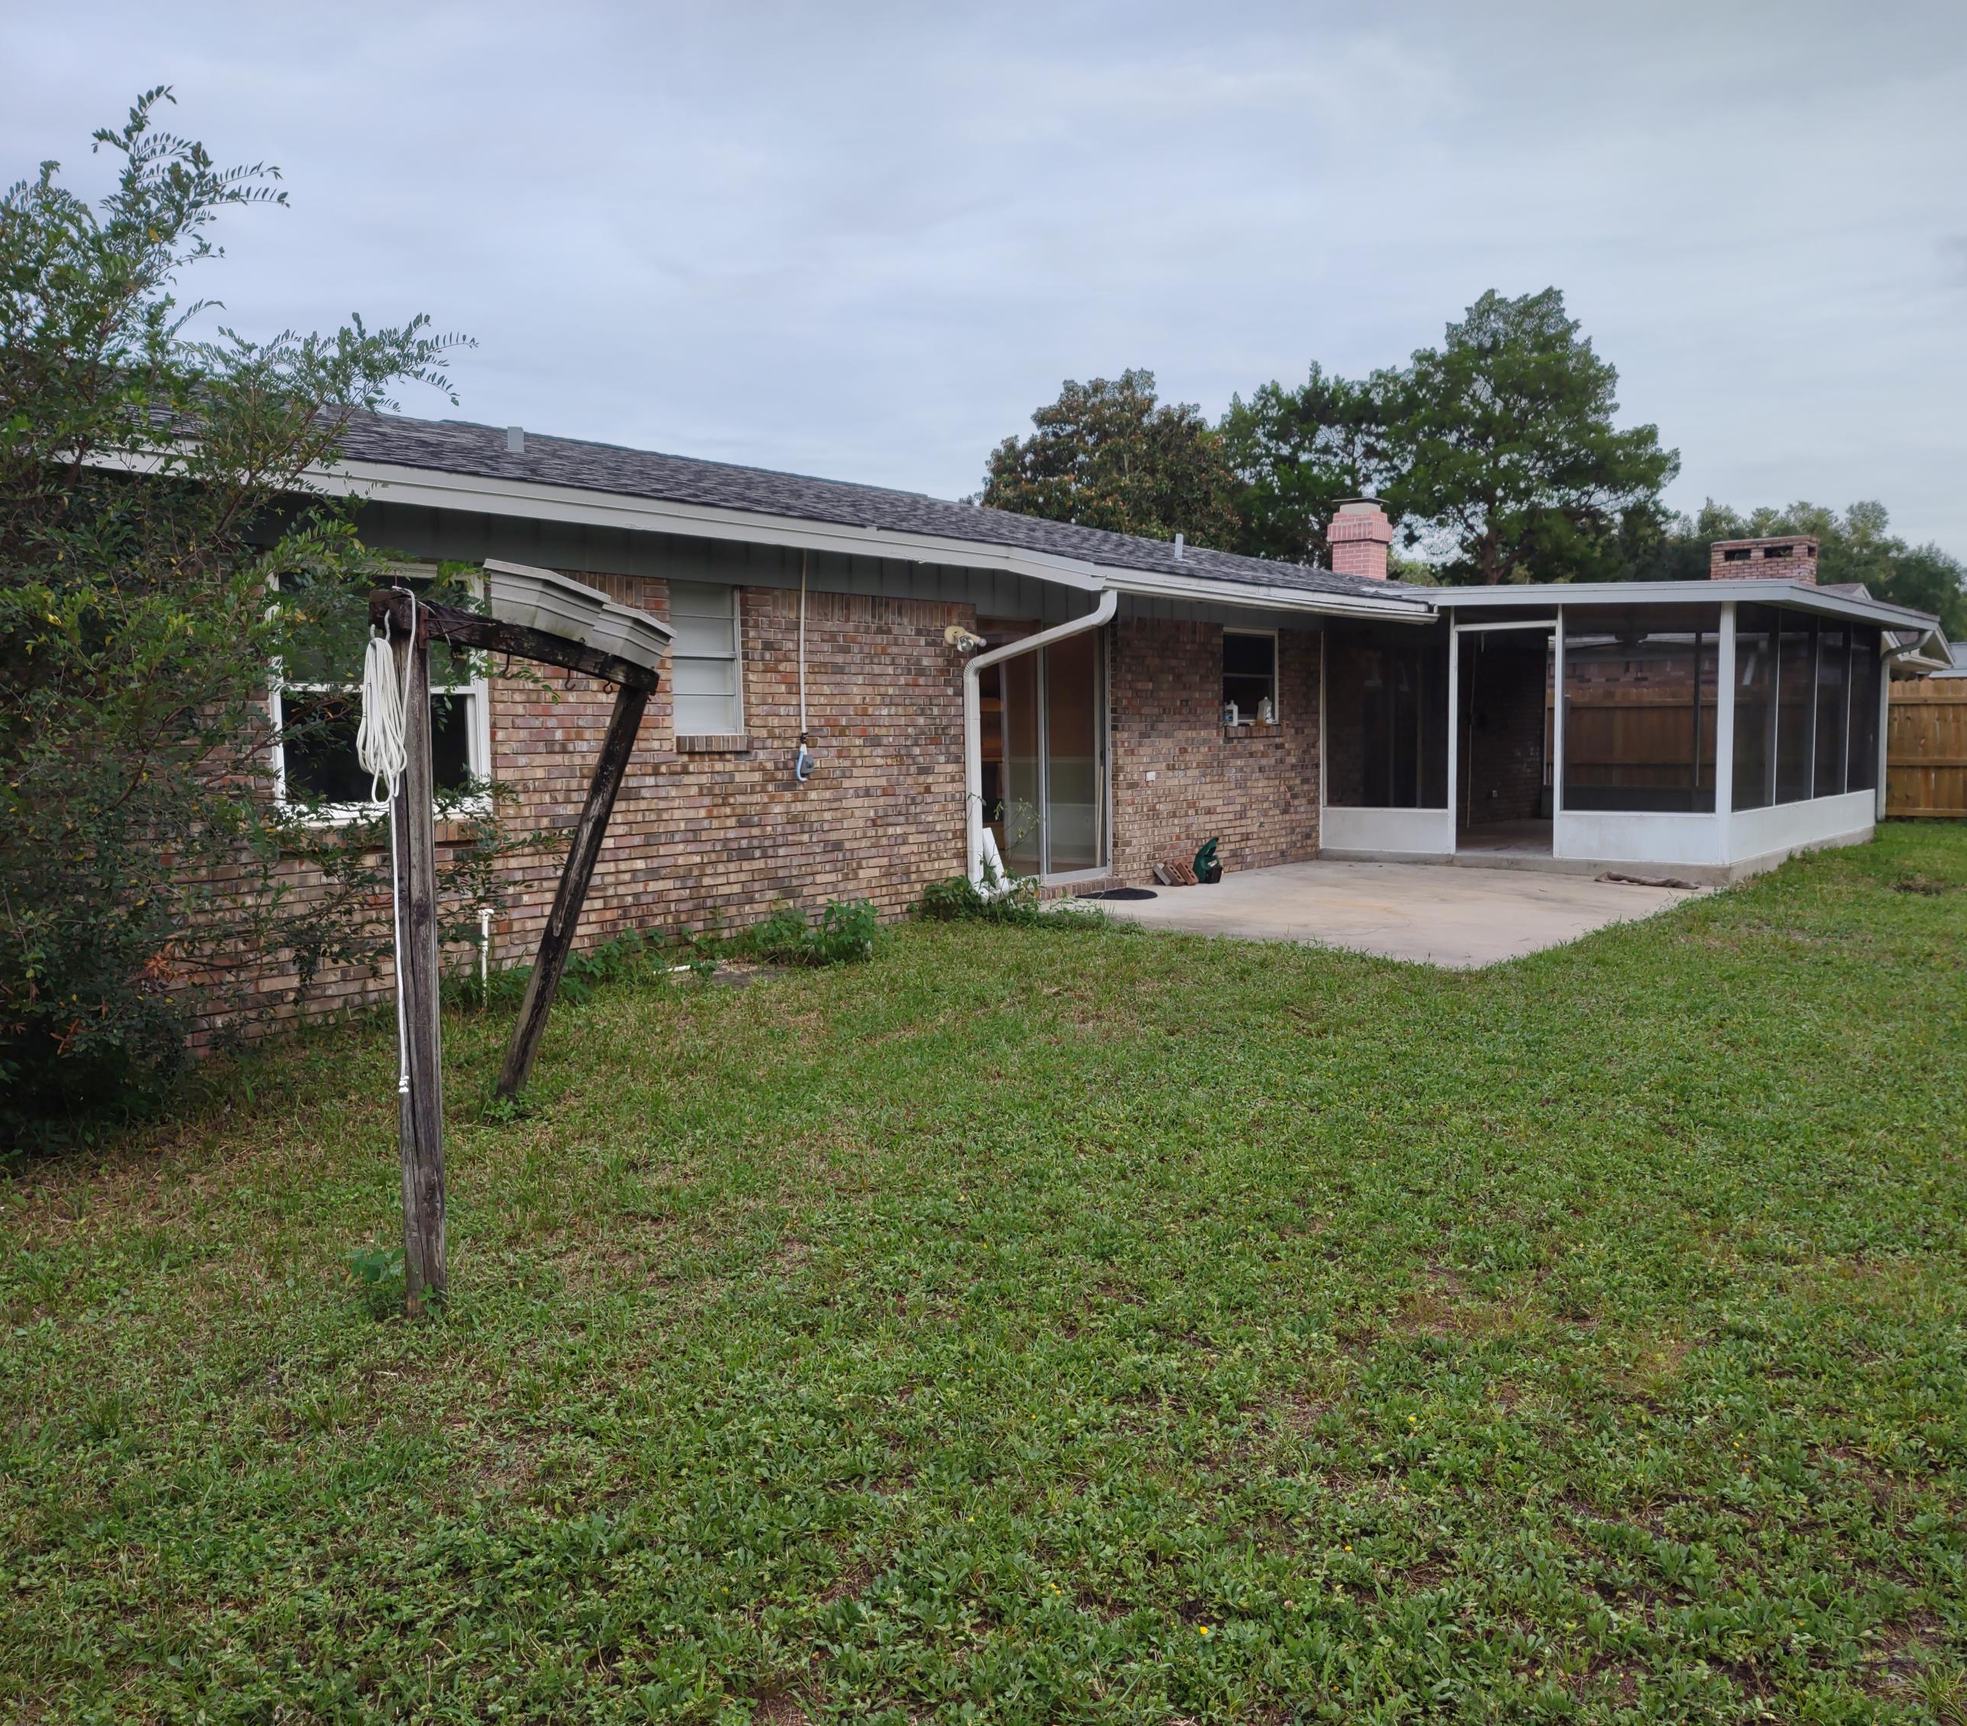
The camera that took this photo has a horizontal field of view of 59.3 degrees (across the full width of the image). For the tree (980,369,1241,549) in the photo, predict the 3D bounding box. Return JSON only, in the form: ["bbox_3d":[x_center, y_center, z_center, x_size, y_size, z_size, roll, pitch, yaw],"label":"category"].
[{"bbox_3d":[2.514,-5.686,34.638,5.800,8.240,5.600,0,5,0],"label":"tree"}]

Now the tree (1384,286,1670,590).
[{"bbox_3d":[12.258,-7.493,39.500,7.000,10.990,6.800,0,5,0],"label":"tree"}]

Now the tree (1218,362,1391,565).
[{"bbox_3d":[7.044,-6.311,37.595,4.900,8.970,4.900,0,5,0],"label":"tree"}]

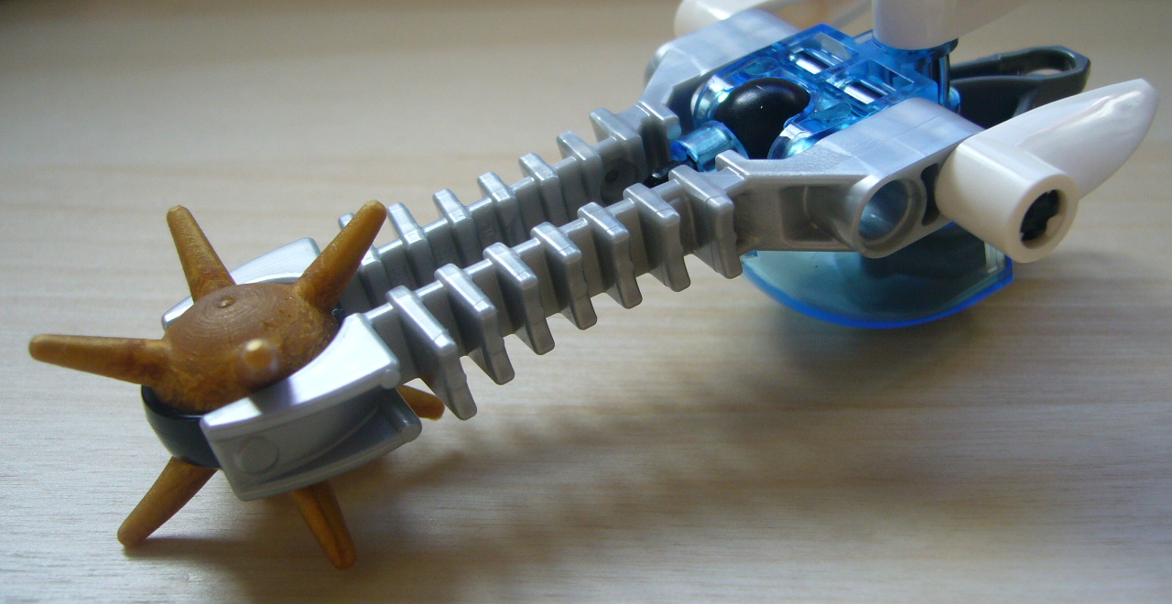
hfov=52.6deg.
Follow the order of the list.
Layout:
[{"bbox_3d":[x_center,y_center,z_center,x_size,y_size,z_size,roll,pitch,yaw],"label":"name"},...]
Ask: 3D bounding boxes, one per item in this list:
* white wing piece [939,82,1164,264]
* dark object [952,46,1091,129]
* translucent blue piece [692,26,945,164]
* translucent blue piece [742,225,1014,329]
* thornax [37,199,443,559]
[{"bbox_3d":[0.040,-0.012,0.096,0.025,0.007,0.008,-26,41,-15],"label":"white wing piece"},{"bbox_3d":[0.040,-0.020,0.115,0.020,0.007,0.007,-10,36,-8],"label":"dark object"},{"bbox_3d":[0.023,-0.018,0.108,0.024,0.008,0.016,-26,41,-15],"label":"translucent blue piece"},{"bbox_3d":[0.028,-0.006,0.118,0.020,0.006,0.025,-26,41,-15],"label":"translucent blue piece"},{"bbox_3d":[-0.026,0.006,0.092,0.022,0.021,0.022,1,34,19],"label":"thornax"}]

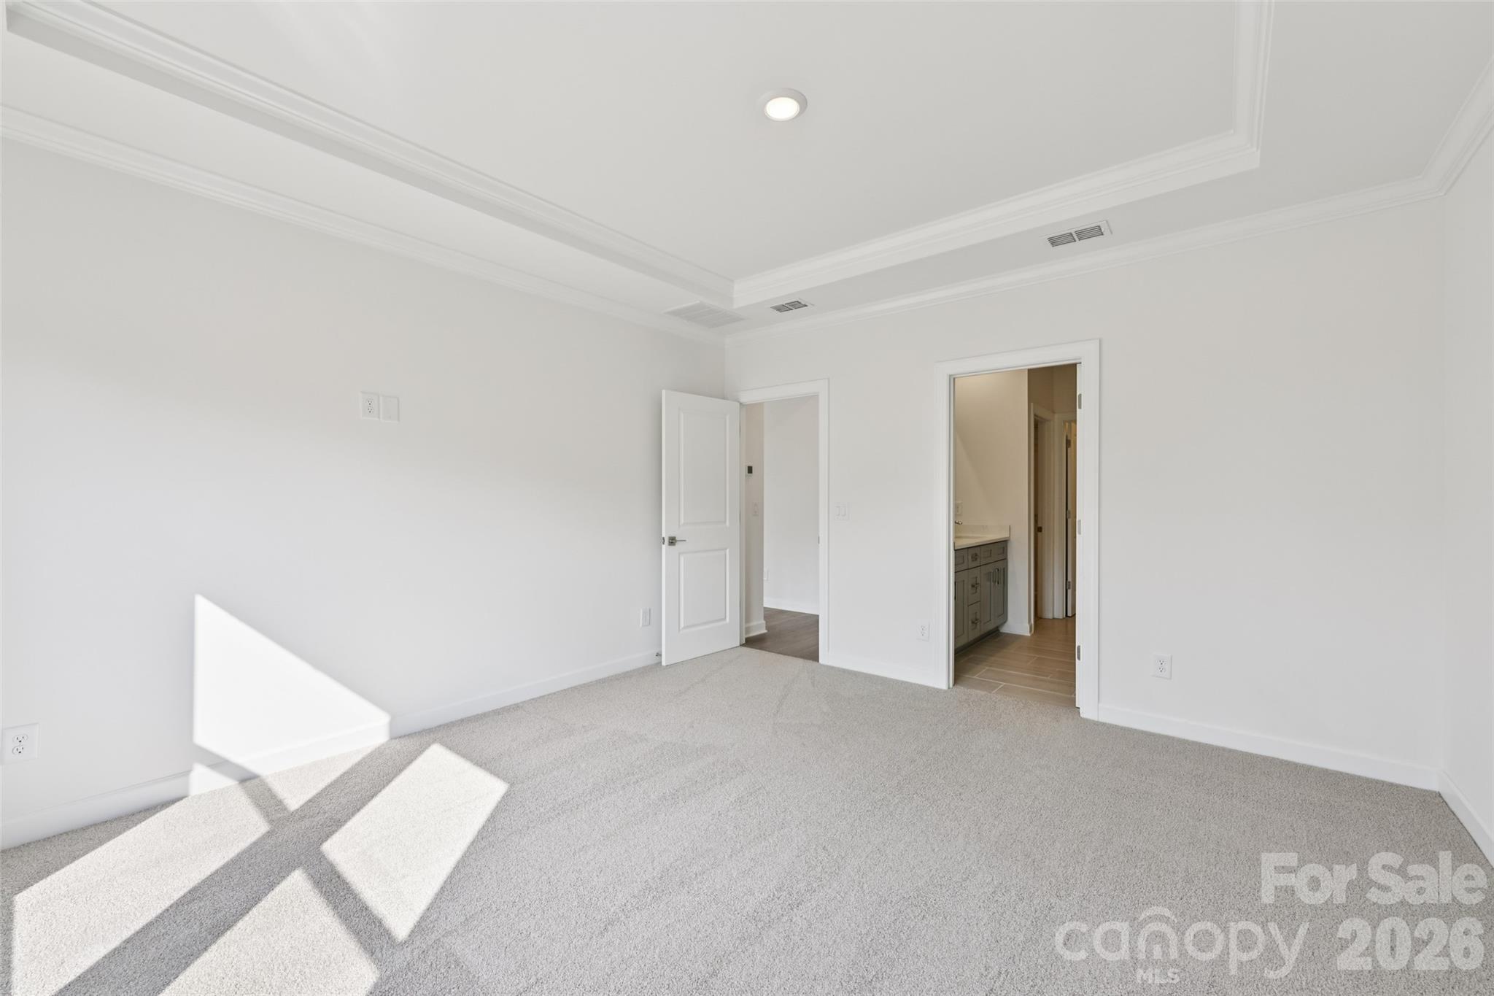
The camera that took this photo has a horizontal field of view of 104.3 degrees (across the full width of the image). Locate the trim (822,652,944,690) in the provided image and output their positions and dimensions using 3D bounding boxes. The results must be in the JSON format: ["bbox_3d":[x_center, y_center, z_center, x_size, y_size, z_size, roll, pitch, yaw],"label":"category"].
[{"bbox_3d":[0.934,1.203,4.096,0.891,0.090,0.016,0,0,39],"label":"trim"}]

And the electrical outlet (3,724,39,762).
[{"bbox_3d":[-2.628,0.891,2.101,0.010,0.126,0.081,0,0,39],"label":"electrical outlet"}]

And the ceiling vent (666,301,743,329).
[{"bbox_3d":[-0.312,-1.358,4.346,0.409,0.020,0.514,0,0,39],"label":"ceiling vent"}]

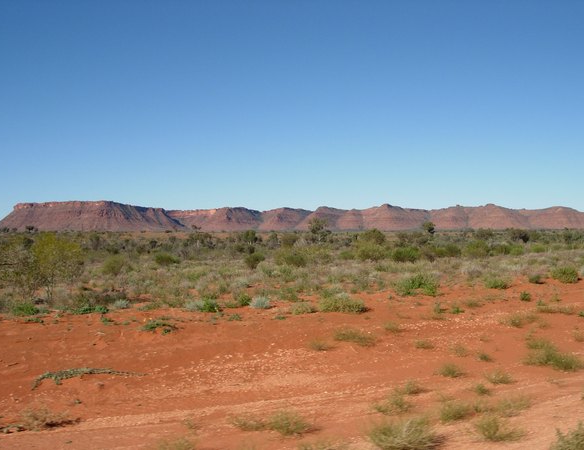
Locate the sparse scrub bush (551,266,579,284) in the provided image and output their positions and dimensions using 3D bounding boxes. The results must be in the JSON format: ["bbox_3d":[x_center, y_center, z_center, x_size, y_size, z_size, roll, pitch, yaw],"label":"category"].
[{"bbox_3d":[8.774,1.616,21.213,0.902,0.560,0.721,0,0,0],"label":"sparse scrub bush"}]

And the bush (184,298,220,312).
[{"bbox_3d":[-1.945,1.736,14.310,0.782,0.279,0.626,0,0,0],"label":"bush"}]

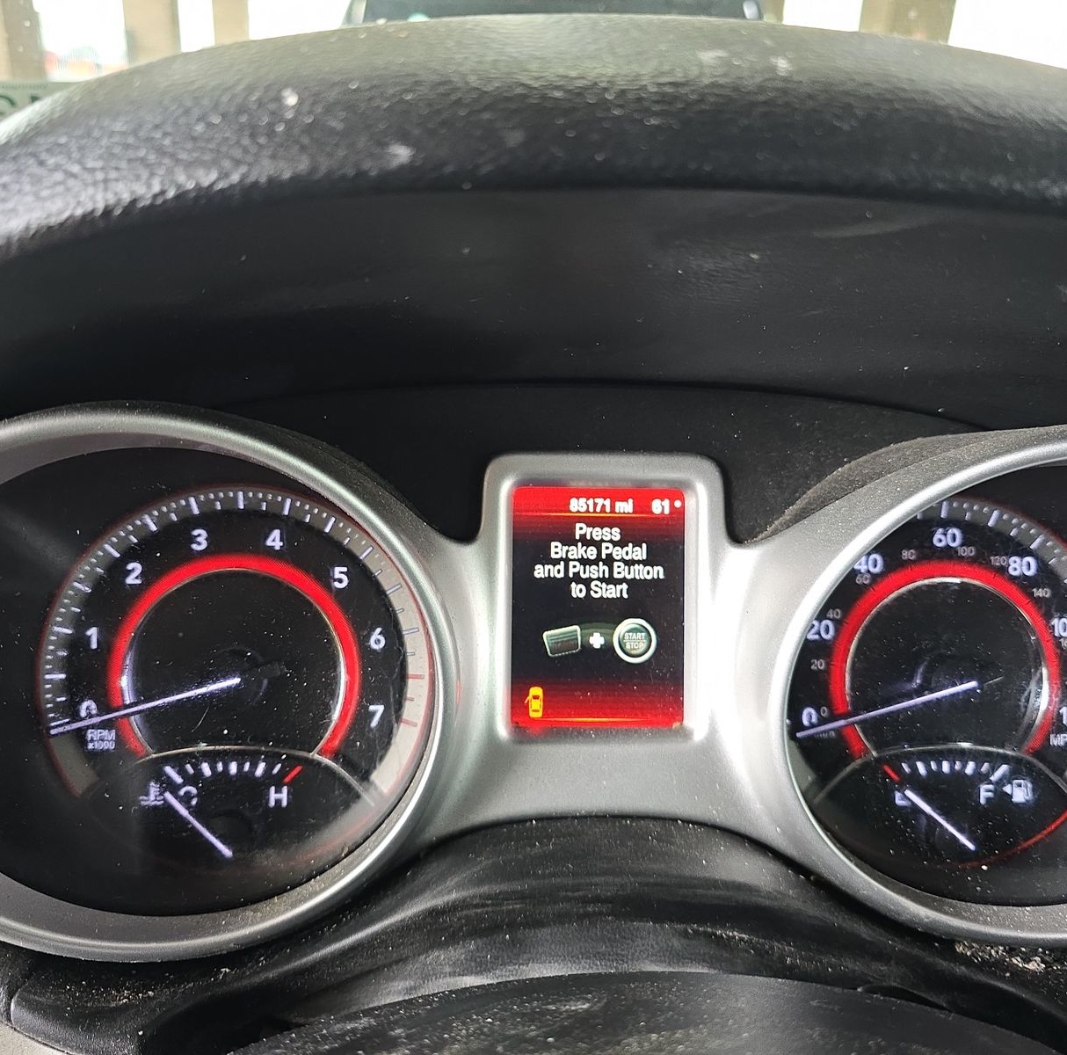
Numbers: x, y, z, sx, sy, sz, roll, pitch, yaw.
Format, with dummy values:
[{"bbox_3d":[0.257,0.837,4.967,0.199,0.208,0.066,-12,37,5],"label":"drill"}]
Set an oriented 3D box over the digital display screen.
[{"bbox_3d":[0.019,0.024,0.279,0.052,0.072,0.007,0,0,0],"label":"digital display screen"}]

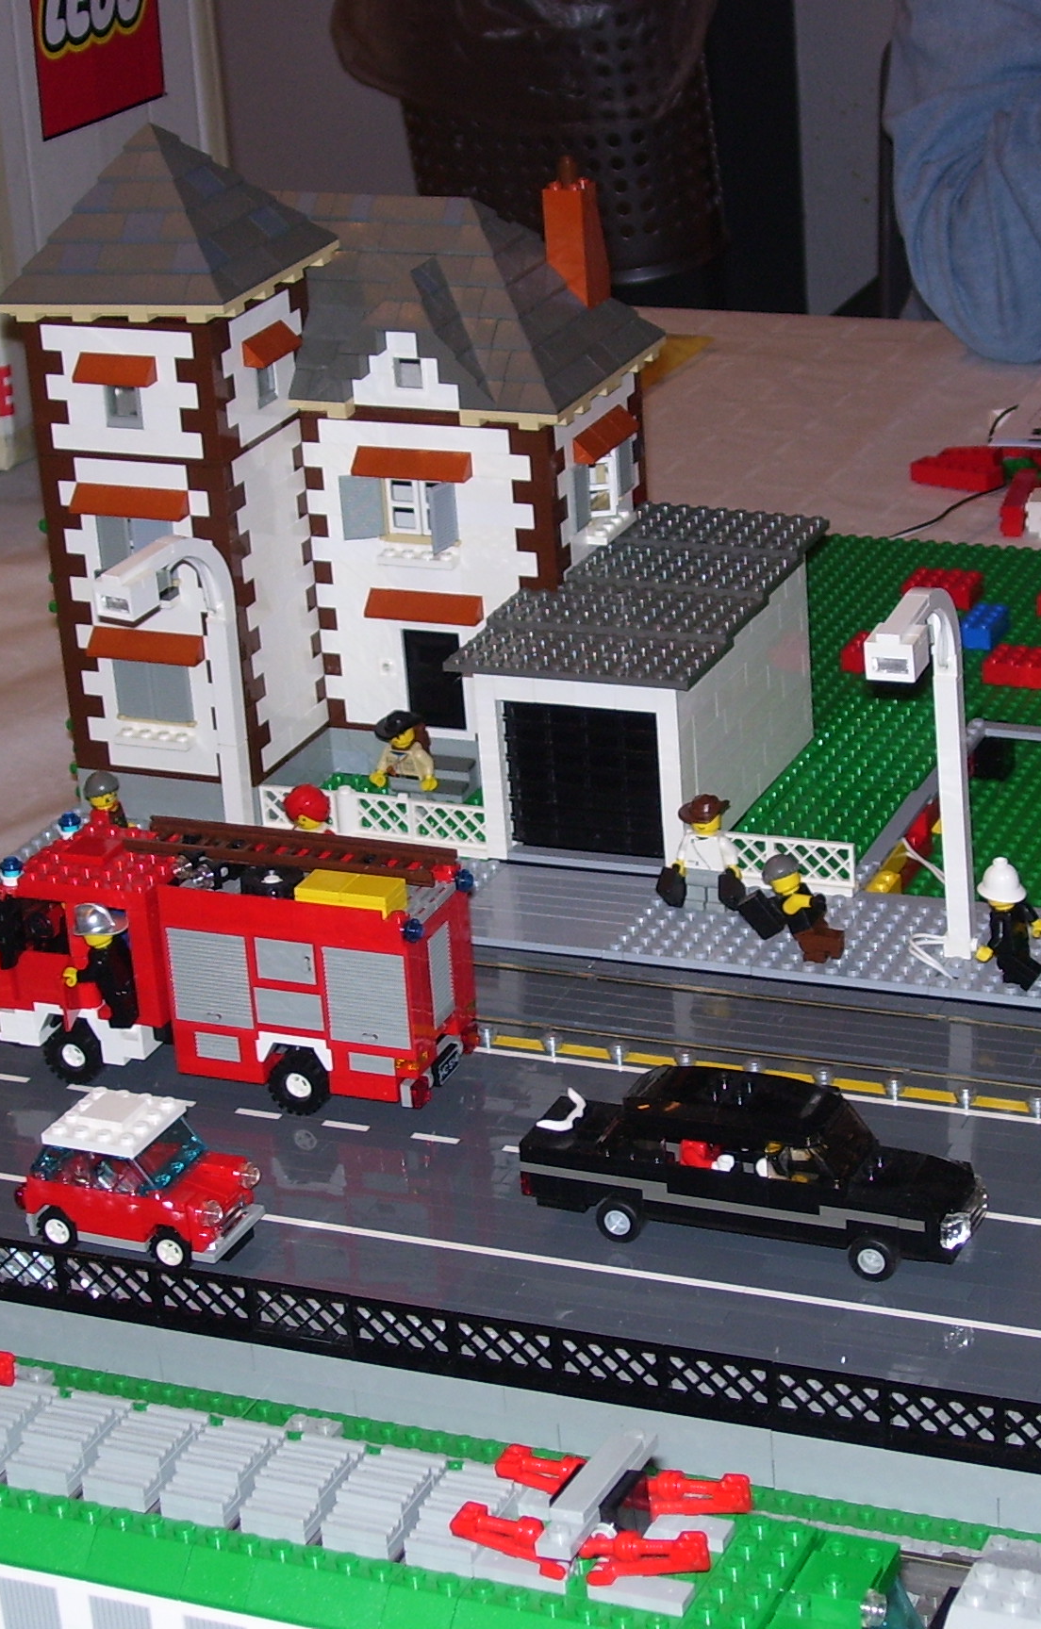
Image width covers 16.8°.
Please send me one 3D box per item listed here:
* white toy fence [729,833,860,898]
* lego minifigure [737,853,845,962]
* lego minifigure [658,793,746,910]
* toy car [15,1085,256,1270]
[{"bbox_3d":[0.093,0.016,1.283,0.063,0.020,0.008,6,25,23],"label":"white toy fence"},{"bbox_3d":[0.094,0.035,1.231,0.031,0.042,0.024,-20,13,31],"label":"lego minifigure"},{"bbox_3d":[0.066,0.015,1.267,0.033,0.044,0.019,6,25,23],"label":"lego minifigure"},{"bbox_3d":[-0.118,0.112,1.091,0.071,0.040,0.034,6,25,23],"label":"toy car"}]

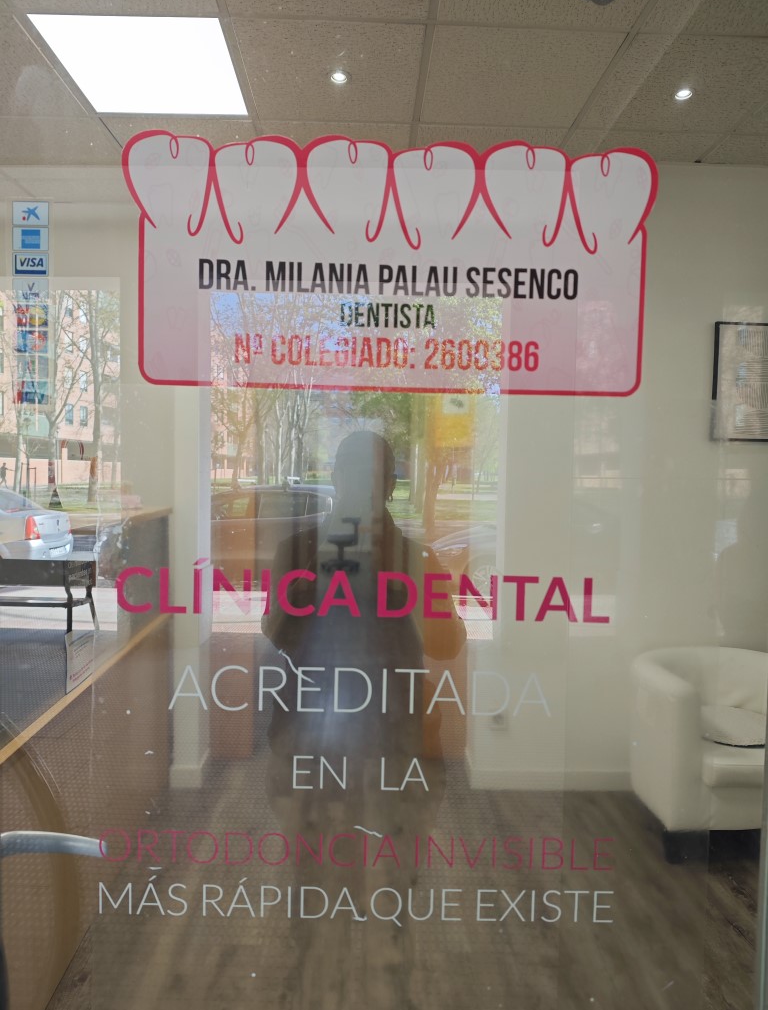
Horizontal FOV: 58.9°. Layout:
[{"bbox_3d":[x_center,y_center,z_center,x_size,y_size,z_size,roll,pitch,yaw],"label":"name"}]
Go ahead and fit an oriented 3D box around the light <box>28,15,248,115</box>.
[{"bbox_3d":[-0.770,-1.437,2.250,0.580,0.050,0.570,1,4,-1],"label":"light"}]

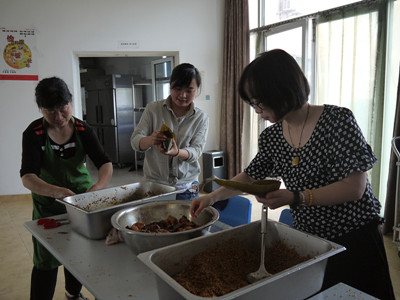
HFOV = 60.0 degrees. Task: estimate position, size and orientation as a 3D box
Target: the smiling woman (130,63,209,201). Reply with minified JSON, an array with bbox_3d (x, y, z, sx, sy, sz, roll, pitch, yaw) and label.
[{"bbox_3d":[-0.152,0.263,2.109,0.460,1.560,0.460,1,9,10],"label":"smiling woman"}]

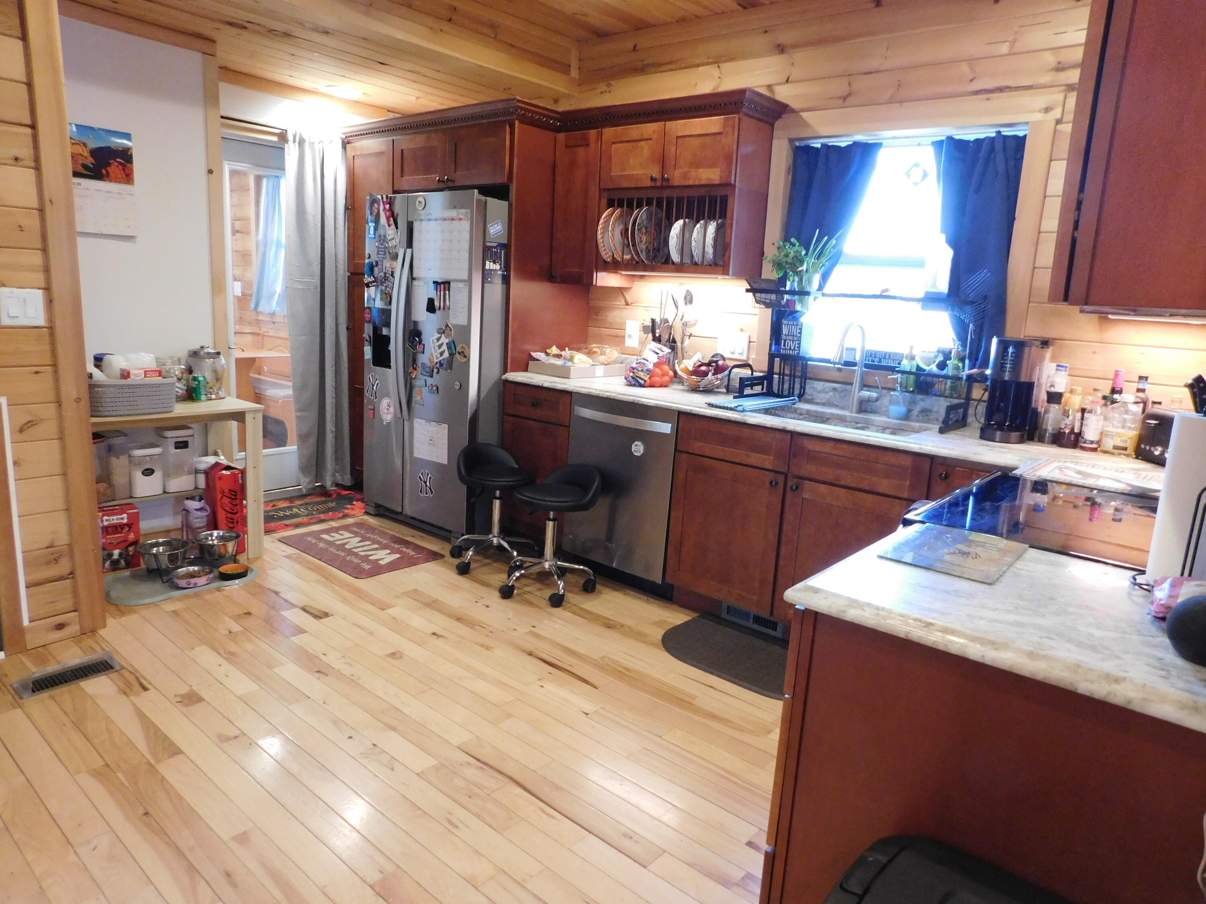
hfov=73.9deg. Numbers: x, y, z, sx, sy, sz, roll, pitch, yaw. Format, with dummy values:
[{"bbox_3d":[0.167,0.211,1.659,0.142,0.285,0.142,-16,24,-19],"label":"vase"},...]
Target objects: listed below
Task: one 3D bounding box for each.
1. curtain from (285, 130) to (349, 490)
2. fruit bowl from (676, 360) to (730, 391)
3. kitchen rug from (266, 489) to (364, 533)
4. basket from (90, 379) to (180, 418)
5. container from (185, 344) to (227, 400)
[{"bbox_3d":[-1.713,-0.804,4.883,0.130,2.130,0.410,13,14,38],"label":"curtain"},{"bbox_3d":[0.464,-0.354,3.772,0.250,0.120,0.250,3,11,-1],"label":"fruit bowl"},{"bbox_3d":[-1.758,0.332,4.653,0.610,0.010,0.840,13,14,38],"label":"kitchen rug"},{"bbox_3d":[-2.048,-0.241,3.402,0.260,0.145,0.370,13,14,38],"label":"basket"},{"bbox_3d":[-1.932,-0.392,3.909,0.178,0.255,0.178,13,14,38],"label":"container"}]

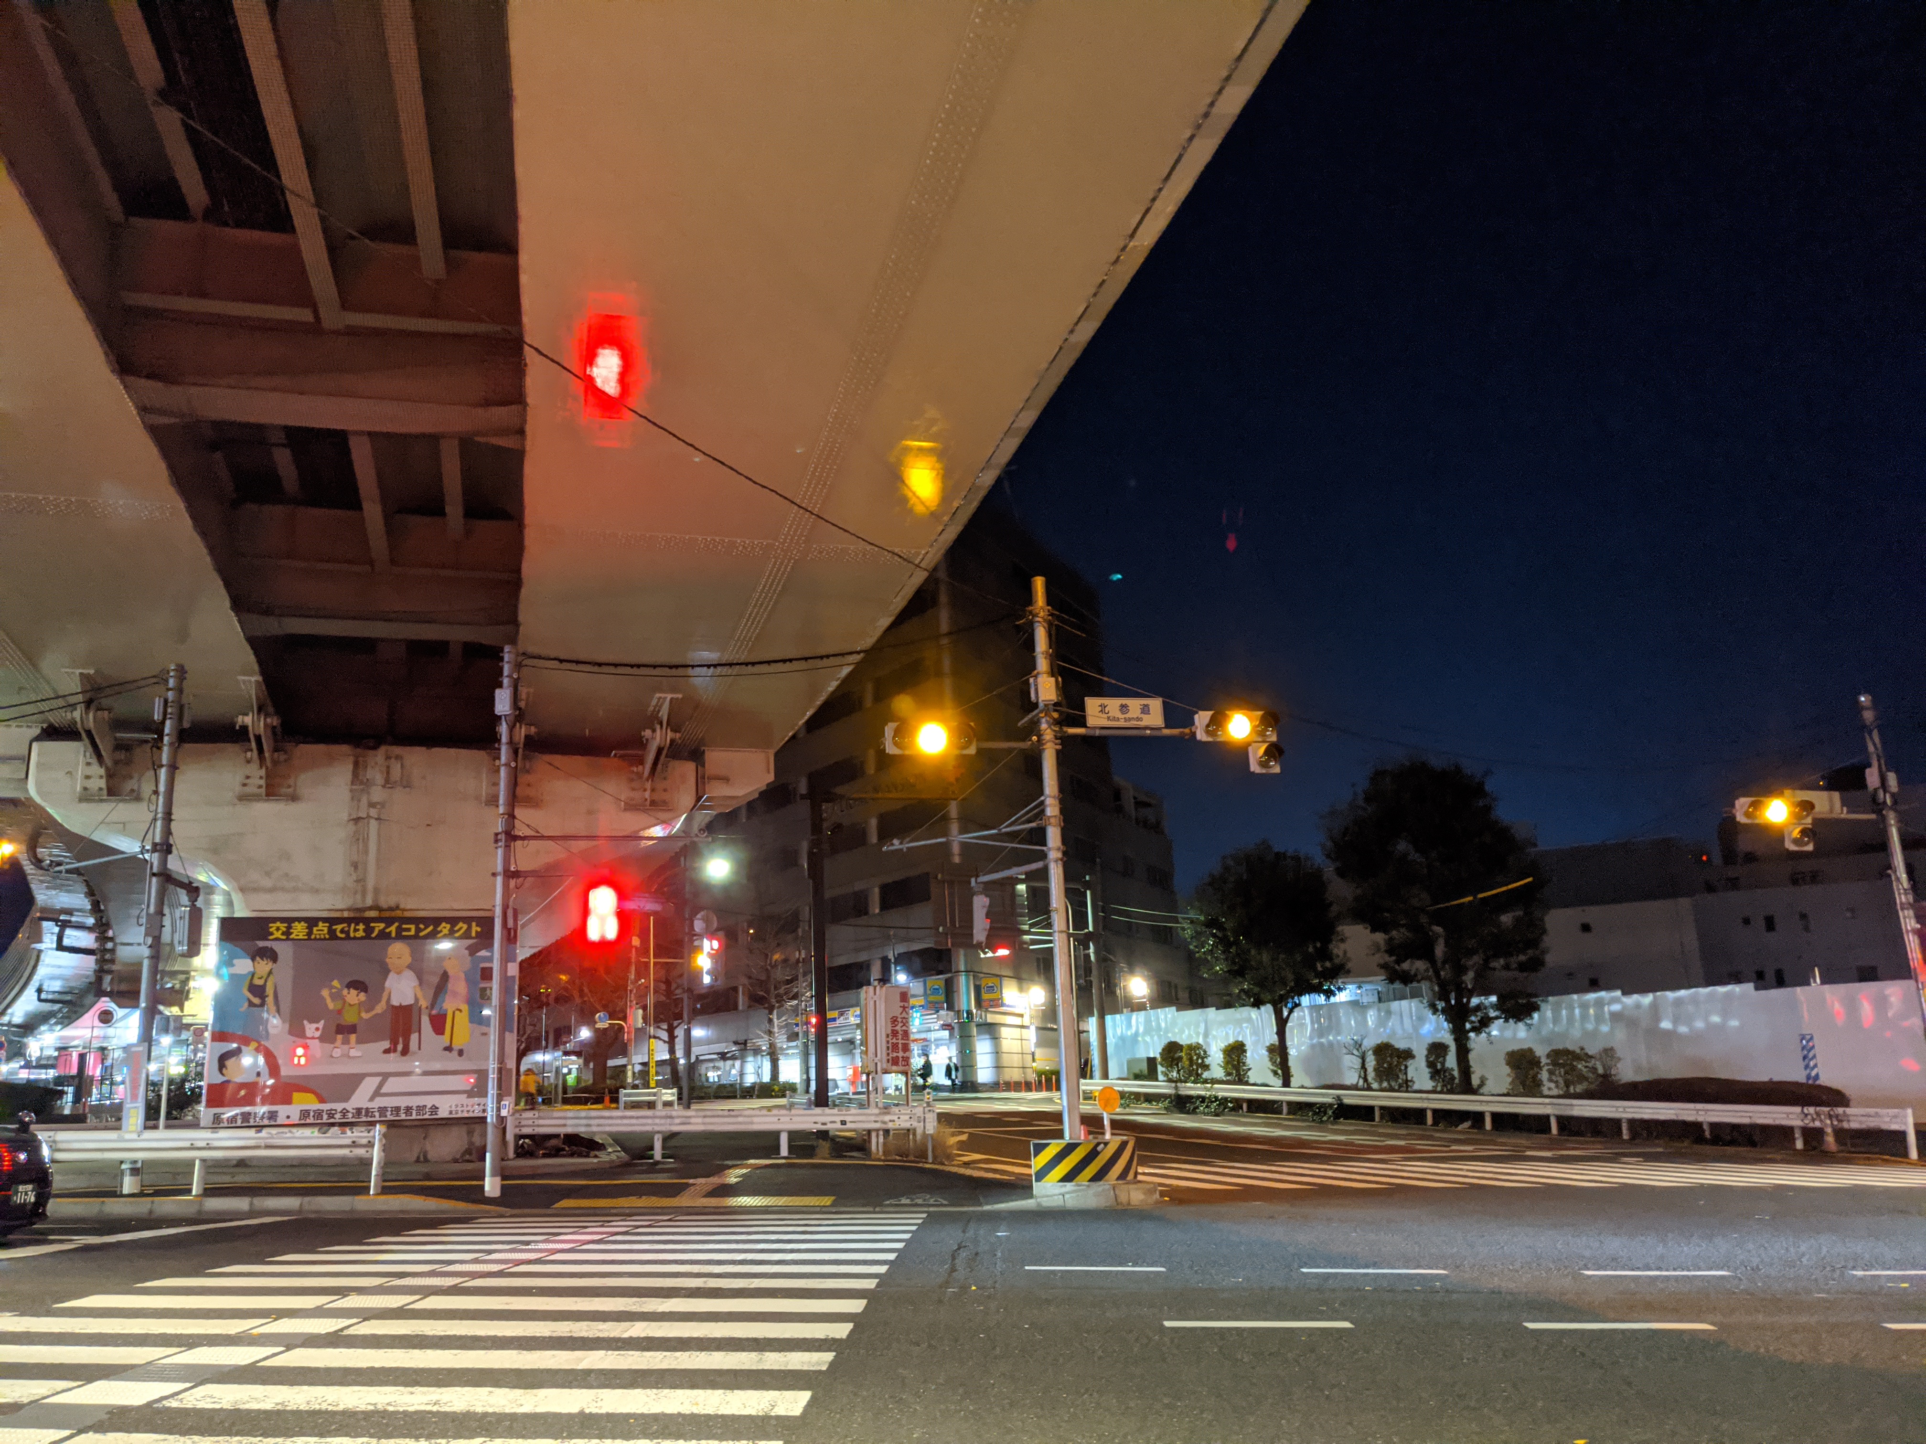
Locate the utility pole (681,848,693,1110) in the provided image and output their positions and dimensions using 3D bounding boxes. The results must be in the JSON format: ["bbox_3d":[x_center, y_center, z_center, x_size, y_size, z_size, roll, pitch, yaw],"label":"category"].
[{"bbox_3d":[-7.817,7.236,42.588,0.250,7.510,0.250,-3,-14,0],"label":"utility pole"}]

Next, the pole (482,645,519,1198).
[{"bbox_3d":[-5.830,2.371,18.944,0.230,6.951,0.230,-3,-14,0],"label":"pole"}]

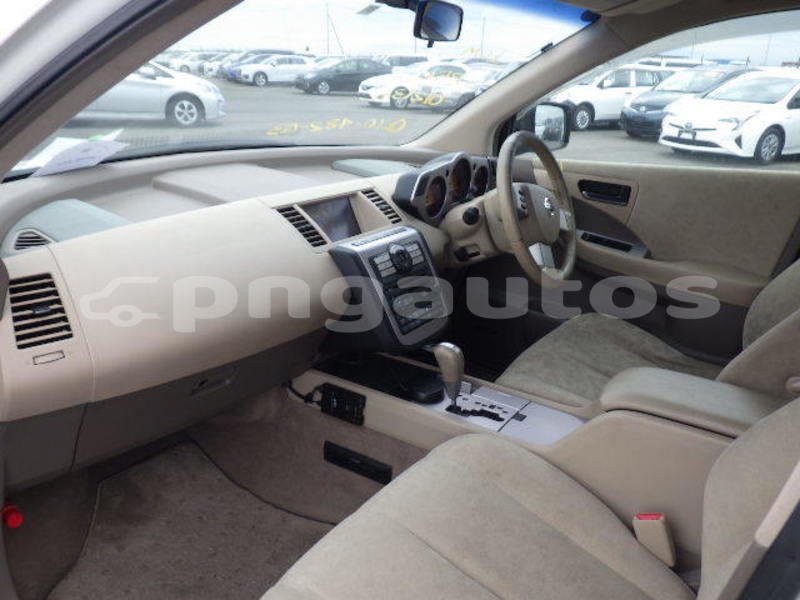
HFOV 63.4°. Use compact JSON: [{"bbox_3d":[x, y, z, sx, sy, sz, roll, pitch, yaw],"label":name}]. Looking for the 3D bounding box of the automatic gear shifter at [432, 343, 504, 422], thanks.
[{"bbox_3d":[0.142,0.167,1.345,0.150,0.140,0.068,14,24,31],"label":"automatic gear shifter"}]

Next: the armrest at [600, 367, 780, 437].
[{"bbox_3d":[0.508,0.176,1.115,0.310,0.055,0.165,14,24,31],"label":"armrest"}]

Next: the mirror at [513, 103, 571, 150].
[{"bbox_3d":[0.445,-0.568,2.098,0.120,0.160,0.220,19,27,40],"label":"mirror"}]

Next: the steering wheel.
[{"bbox_3d":[0.323,-0.217,1.587,0.090,0.386,0.386,-11,11,36],"label":"steering wheel"}]

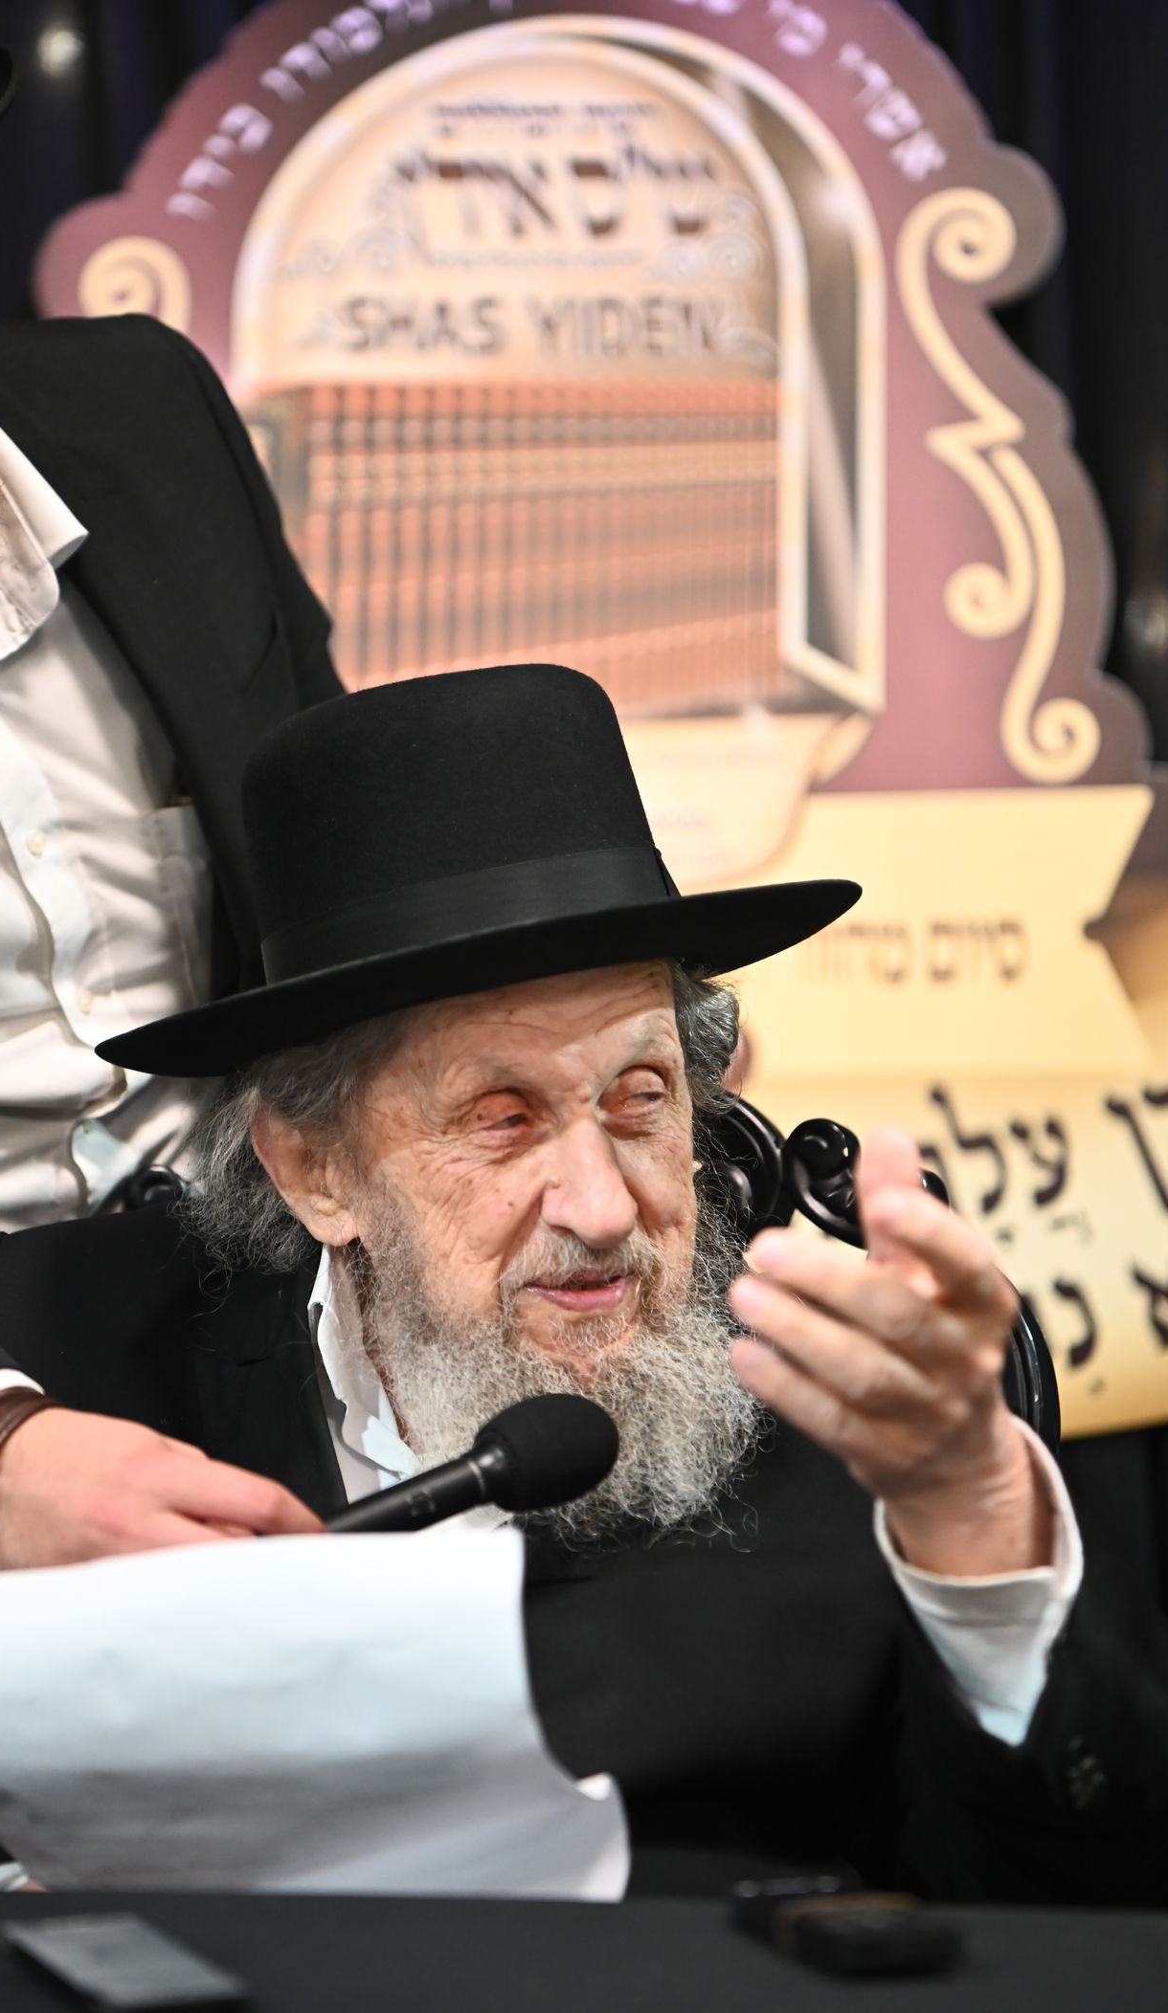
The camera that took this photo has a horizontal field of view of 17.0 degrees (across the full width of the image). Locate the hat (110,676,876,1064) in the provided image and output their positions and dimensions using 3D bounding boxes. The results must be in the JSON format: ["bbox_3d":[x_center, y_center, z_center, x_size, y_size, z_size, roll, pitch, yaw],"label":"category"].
[{"bbox_3d":[-0.056,-0.067,1.700,0.325,0.140,0.355,-12,-4,-1],"label":"hat"}]

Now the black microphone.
[{"bbox_3d":[-0.077,0.201,1.505,0.225,0.046,0.046,-26,12,-25],"label":"black microphone"}]

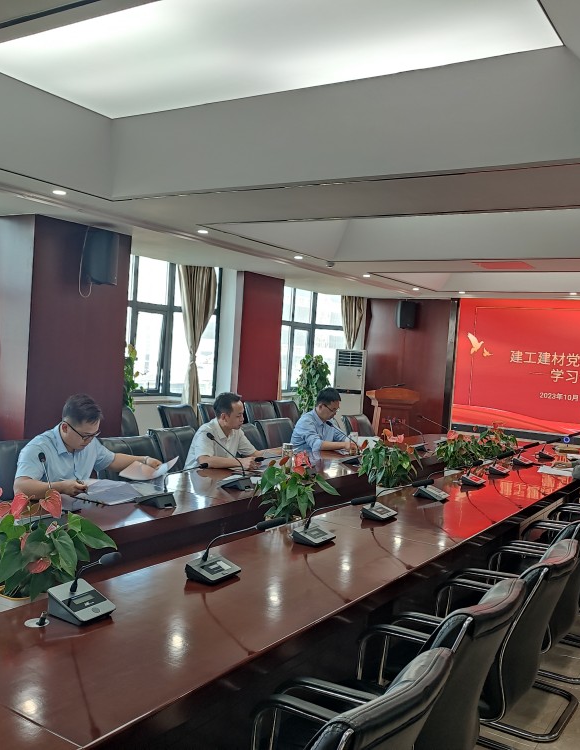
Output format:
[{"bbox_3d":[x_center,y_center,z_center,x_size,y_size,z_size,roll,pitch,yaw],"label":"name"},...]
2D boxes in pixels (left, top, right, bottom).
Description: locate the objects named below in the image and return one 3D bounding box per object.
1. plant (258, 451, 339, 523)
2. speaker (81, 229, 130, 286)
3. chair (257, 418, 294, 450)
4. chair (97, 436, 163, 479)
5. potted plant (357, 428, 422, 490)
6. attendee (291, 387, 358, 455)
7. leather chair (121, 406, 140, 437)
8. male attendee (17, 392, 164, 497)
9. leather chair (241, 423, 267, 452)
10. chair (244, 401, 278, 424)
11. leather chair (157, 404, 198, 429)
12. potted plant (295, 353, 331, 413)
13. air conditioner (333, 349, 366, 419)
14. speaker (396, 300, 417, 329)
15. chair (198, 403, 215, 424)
[{"bbox_3d":[0.020,0.657,4.048,0.430,0.460,0.430,4,2,0],"label":"plant"},{"bbox_3d":[-1.570,-0.977,6.030,0.260,0.430,0.280,4,2,0],"label":"speaker"},{"bbox_3d":[0.066,0.908,6.655,0.620,0.950,0.550,5,2,33],"label":"chair"},{"bbox_3d":[-0.977,0.913,4.845,0.580,0.930,0.550,5,2,37],"label":"chair"},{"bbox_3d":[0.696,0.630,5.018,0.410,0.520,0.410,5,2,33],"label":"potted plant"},{"bbox_3d":[0.277,0.784,6.782,0.720,1.310,0.580,5,2,33],"label":"attendee"},{"bbox_3d":[-1.575,0.791,6.868,0.620,0.950,0.550,5,2,33],"label":"leather chair"},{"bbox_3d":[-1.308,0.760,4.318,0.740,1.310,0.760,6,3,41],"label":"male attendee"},{"bbox_3d":[-0.286,0.907,5.978,0.620,0.950,0.550,5,2,33],"label":"leather chair"},{"bbox_3d":[-0.188,0.828,8.941,0.580,0.930,0.550,5,2,33],"label":"chair"},{"bbox_3d":[-1.071,0.831,7.566,0.610,0.985,0.570,5,2,33],"label":"leather chair"},{"bbox_3d":[0.288,0.491,9.946,0.470,1.600,0.470,5,2,33],"label":"potted plant"},{"bbox_3d":[0.922,0.455,11.531,0.500,1.730,0.330,4,2,-5],"label":"air conditioner"},{"bbox_3d":[1.786,-0.920,11.071,0.260,0.420,0.240,4,2,-9],"label":"speaker"},{"bbox_3d":[-0.699,0.816,8.295,0.580,0.930,0.550,5,2,33],"label":"chair"}]

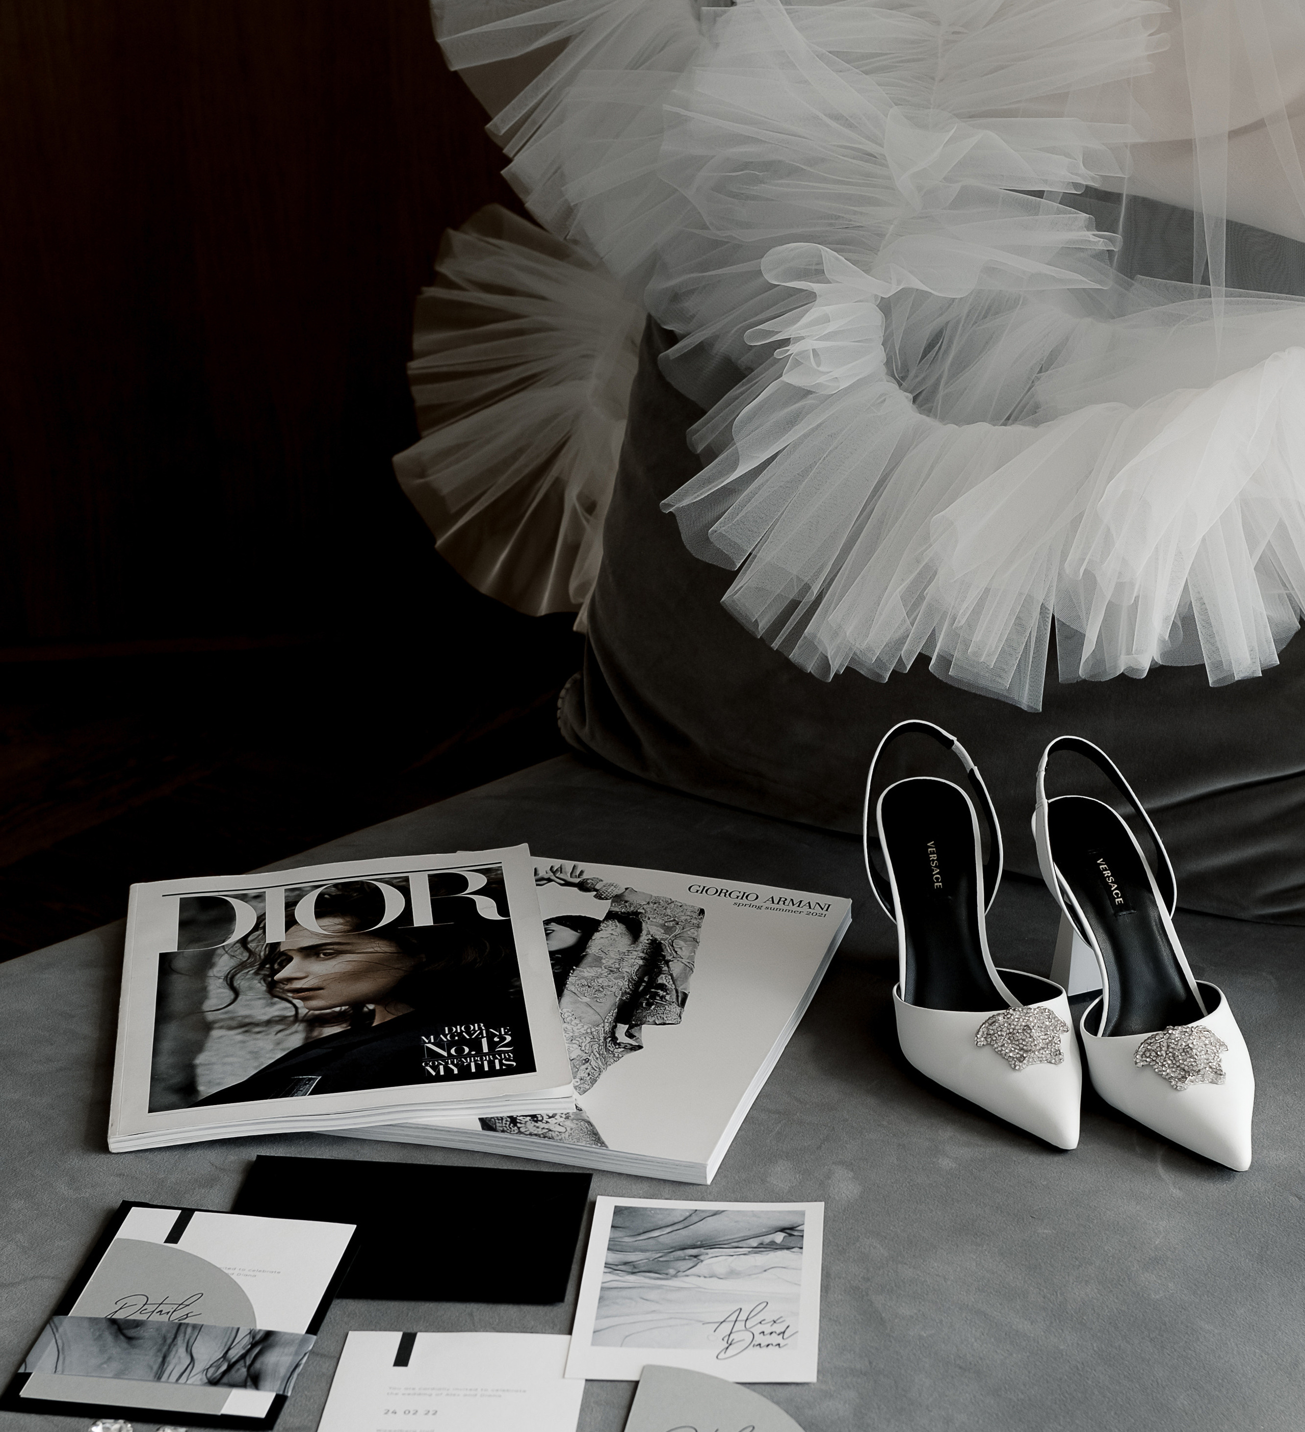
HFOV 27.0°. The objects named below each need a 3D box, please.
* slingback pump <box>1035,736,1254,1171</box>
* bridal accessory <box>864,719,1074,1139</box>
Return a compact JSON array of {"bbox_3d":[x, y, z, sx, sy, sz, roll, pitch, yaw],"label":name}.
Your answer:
[{"bbox_3d":[0.250,0.121,1.421,0.082,0.140,0.236,-8,26,-12],"label":"slingback pump"},{"bbox_3d":[0.167,0.113,1.447,0.082,0.140,0.240,-7,26,-10],"label":"bridal accessory"}]

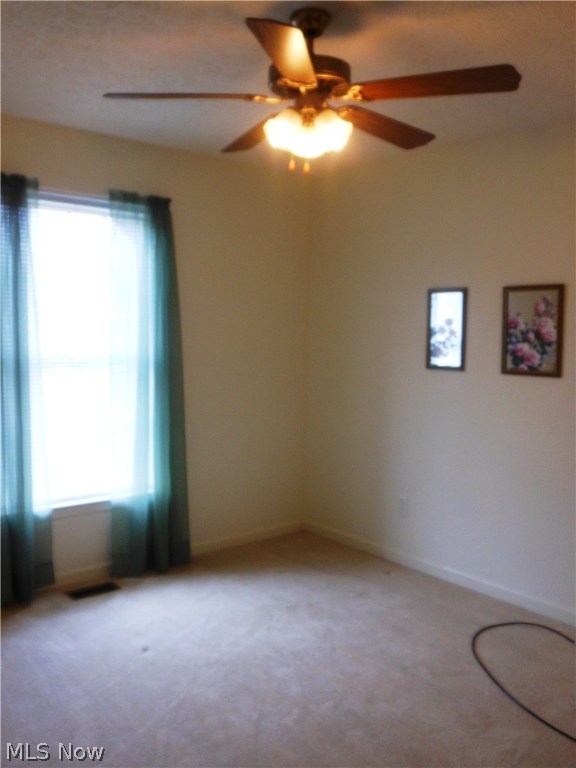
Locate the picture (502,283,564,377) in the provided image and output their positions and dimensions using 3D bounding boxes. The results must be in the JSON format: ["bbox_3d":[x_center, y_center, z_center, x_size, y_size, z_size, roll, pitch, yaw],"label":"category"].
[{"bbox_3d":[1.214,-0.265,3.658,0.022,0.446,0.337,-3,7,-39],"label":"picture"}]

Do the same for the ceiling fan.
[{"bbox_3d":[0.066,-0.940,2.325,1.290,0.480,1.250,2,5,9],"label":"ceiling fan"}]

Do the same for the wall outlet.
[{"bbox_3d":[0.696,0.732,4.372,0.010,0.117,0.075,-3,7,-39],"label":"wall outlet"}]

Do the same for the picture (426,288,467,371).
[{"bbox_3d":[0.876,-0.302,4.070,0.022,0.450,0.264,-3,7,-39],"label":"picture"}]

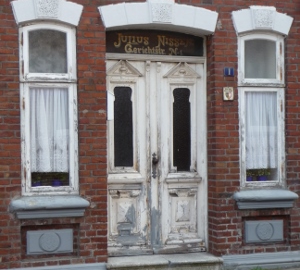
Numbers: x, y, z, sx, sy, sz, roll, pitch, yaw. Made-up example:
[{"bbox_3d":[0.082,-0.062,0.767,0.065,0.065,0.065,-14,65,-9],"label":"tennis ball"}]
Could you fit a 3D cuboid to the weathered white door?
[{"bbox_3d":[0.048,0.228,7.426,1.142,2.000,0.090,0,-2,-18],"label":"weathered white door"}]

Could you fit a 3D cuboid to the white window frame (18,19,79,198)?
[{"bbox_3d":[-0.982,-0.251,6.929,0.561,1.661,0.090,0,-2,-18],"label":"white window frame"}]

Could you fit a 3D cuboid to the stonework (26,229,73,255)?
[{"bbox_3d":[-0.962,1.017,6.844,0.450,0.229,0.050,0,-2,-18],"label":"stonework"}]

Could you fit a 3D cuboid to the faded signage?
[{"bbox_3d":[0.033,-0.959,7.452,1.106,0.259,0.040,0,-2,-18],"label":"faded signage"}]

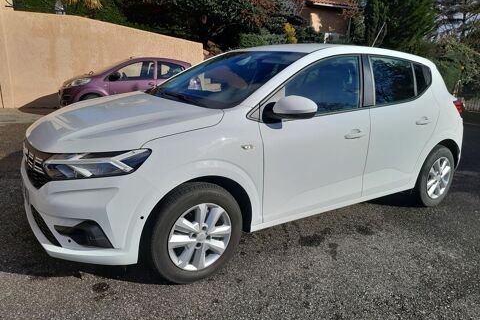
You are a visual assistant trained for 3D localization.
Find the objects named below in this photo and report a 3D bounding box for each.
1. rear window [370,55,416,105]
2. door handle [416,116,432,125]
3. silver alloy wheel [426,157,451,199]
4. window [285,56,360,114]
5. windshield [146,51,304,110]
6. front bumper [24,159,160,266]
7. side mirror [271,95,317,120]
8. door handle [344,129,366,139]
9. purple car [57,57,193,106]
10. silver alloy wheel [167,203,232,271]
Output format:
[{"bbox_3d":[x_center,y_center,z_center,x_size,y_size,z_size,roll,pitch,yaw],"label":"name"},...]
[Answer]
[{"bbox_3d":[1.292,-0.642,2.987,0.630,0.400,0.050,-7,-6,-33],"label":"rear window"},{"bbox_3d":[1.562,-0.331,3.065,0.210,0.060,0.050,-7,17,-33],"label":"door handle"},{"bbox_3d":[1.914,0.164,3.581,0.415,0.415,0.160,-7,17,-33],"label":"silver alloy wheel"},{"bbox_3d":[0.594,-0.526,2.534,0.870,0.460,0.050,-7,-6,-33],"label":"window"},{"bbox_3d":[-0.141,-0.713,2.898,0.900,0.110,1.360,-34,30,-22],"label":"windshield"},{"bbox_3d":[-1.151,0.203,2.472,0.540,0.500,1.780,-7,17,-33],"label":"front bumper"},{"bbox_3d":[0.294,-0.323,2.175,0.190,0.165,0.250,-7,17,-33],"label":"side mirror"},{"bbox_3d":[0.843,-0.184,2.605,0.210,0.060,0.050,-7,17,-33],"label":"door handle"},{"bbox_3d":[-2.736,-1.899,9.284,3.430,1.465,1.630,-4,16,-23],"label":"purple car"},{"bbox_3d":[-0.263,0.442,2.180,0.415,0.415,0.160,-7,17,-33],"label":"silver alloy wheel"}]

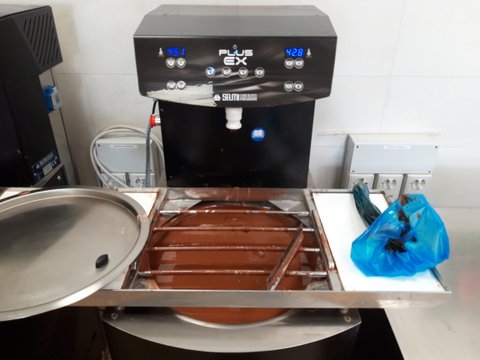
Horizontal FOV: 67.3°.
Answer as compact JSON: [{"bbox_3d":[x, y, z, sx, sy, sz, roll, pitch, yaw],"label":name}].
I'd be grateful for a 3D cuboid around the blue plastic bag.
[{"bbox_3d":[0.301,0.090,0.710,0.174,0.113,0.169,0,29,0],"label":"blue plastic bag"}]

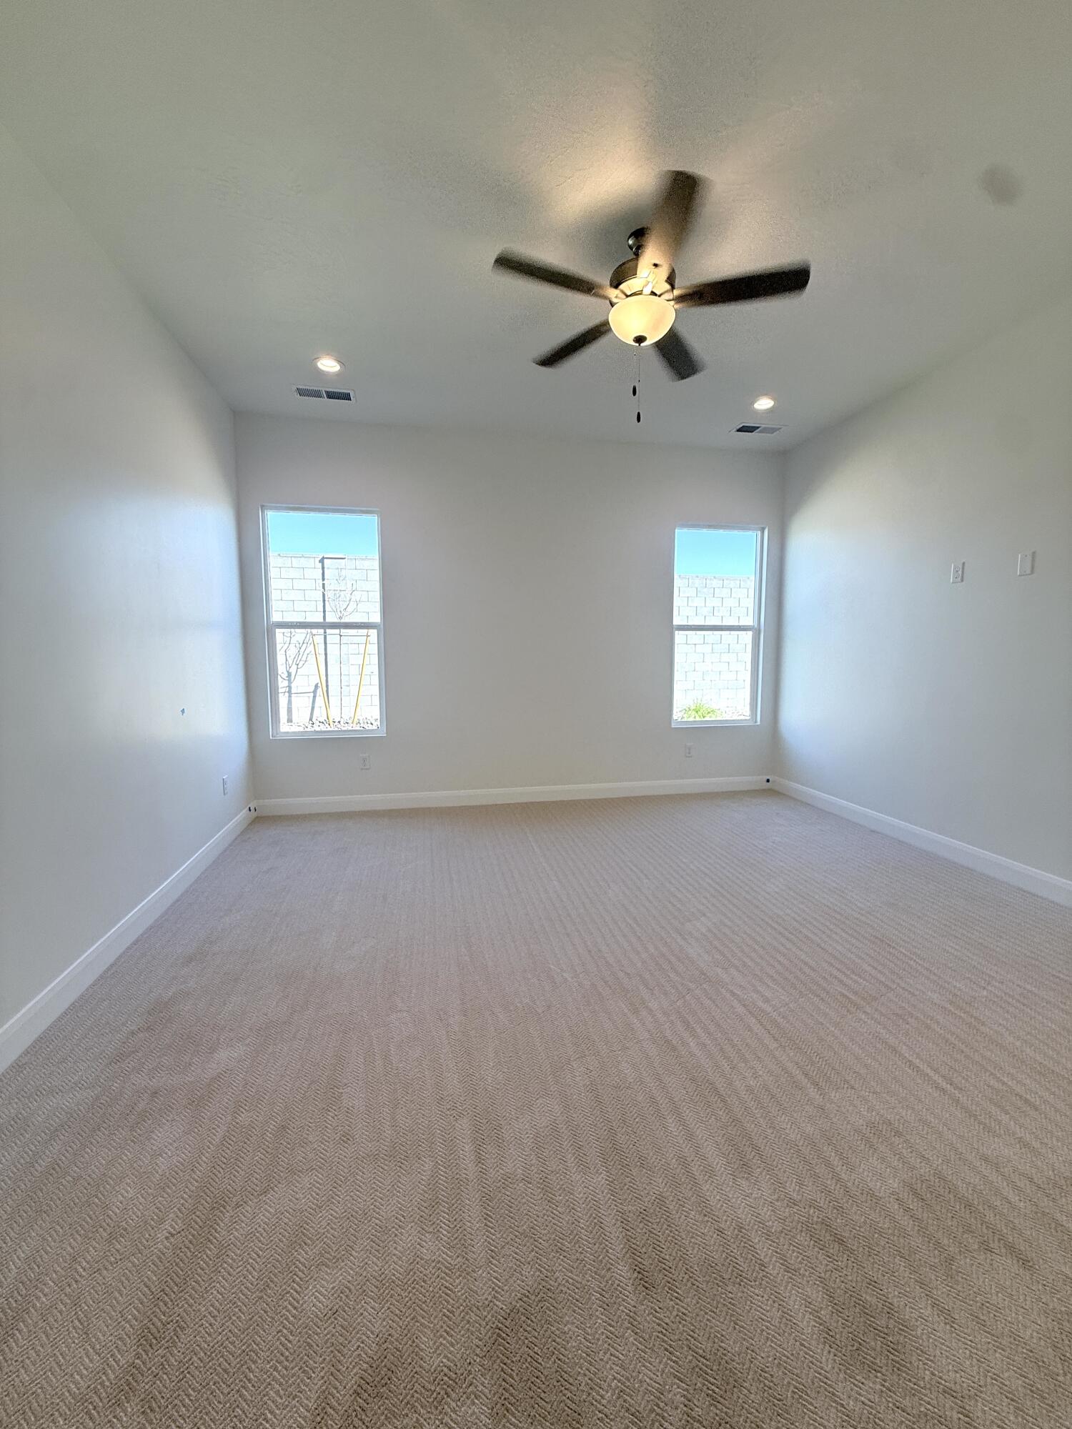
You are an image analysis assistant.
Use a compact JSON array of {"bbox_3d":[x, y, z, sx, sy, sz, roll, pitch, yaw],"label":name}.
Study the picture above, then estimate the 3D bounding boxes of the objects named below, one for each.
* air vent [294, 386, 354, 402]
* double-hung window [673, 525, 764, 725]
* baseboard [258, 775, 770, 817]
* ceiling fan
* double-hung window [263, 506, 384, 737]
[{"bbox_3d":[-1.432,-2.181,3.955,0.383,0.025,0.191,-1,7,-11],"label":"air vent"},{"bbox_3d":[1.639,-0.781,5.240,0.873,1.774,0.100,-1,7,-11],"label":"double-hung window"},{"bbox_3d":[-0.002,0.695,5.034,4.527,0.131,0.018,-1,7,-11],"label":"baseboard"},{"bbox_3d":[0.452,-1.805,2.462,1.300,0.438,1.300,-1,7,-11],"label":"ceiling fan"},{"bbox_3d":[-1.670,-0.706,4.604,0.866,1.785,0.100,-1,7,-11],"label":"double-hung window"}]

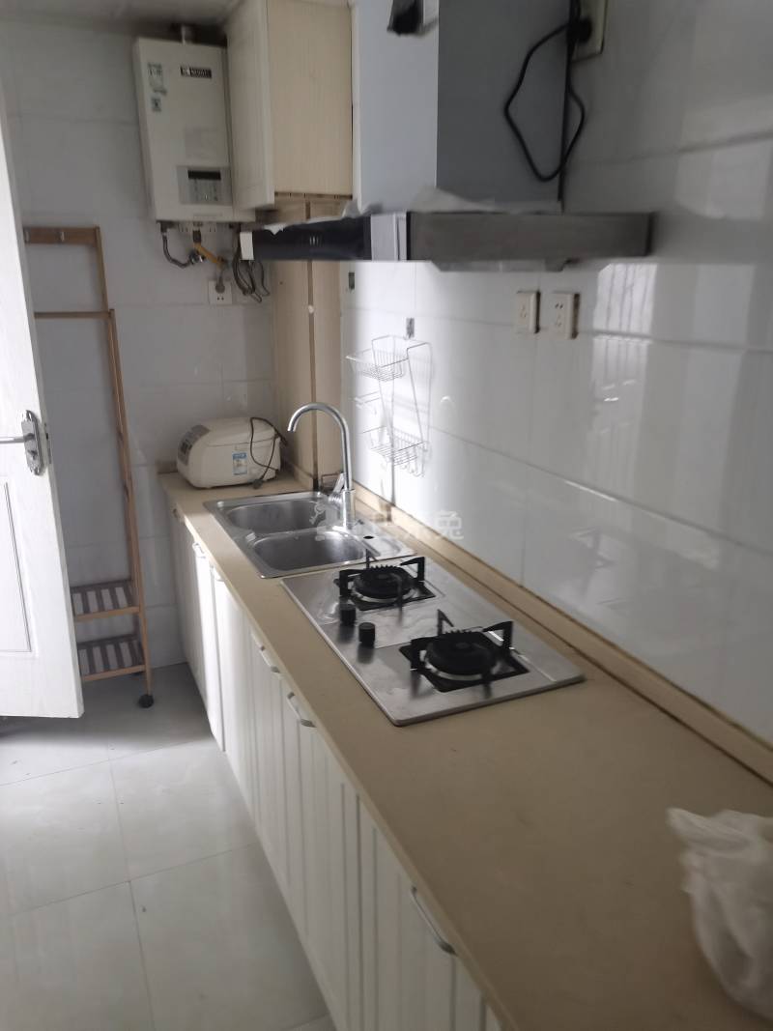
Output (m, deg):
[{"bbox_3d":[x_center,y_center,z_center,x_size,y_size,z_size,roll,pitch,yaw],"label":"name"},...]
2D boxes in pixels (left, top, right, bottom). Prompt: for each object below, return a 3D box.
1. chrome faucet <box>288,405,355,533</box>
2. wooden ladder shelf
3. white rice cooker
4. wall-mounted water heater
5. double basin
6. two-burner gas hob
[{"bbox_3d":[-0.193,-0.149,2.448,0.210,0.403,0.060,-8,19,-22],"label":"chrome faucet"},{"bbox_3d":[-1.218,-0.110,2.841,0.599,1.742,0.319,-7,18,-22],"label":"wooden ladder shelf"},{"bbox_3d":[-0.591,-0.251,3.038,0.381,0.227,0.278,-7,18,-22],"label":"white rice cooker"},{"bbox_3d":[-0.666,-1.319,2.815,0.349,0.548,0.165,-7,18,-22],"label":"wall-mounted water heater"},{"bbox_3d":[-0.275,0.121,2.567,0.448,0.200,0.770,-8,19,-22],"label":"double basin"},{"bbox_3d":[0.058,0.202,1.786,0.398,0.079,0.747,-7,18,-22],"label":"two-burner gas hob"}]

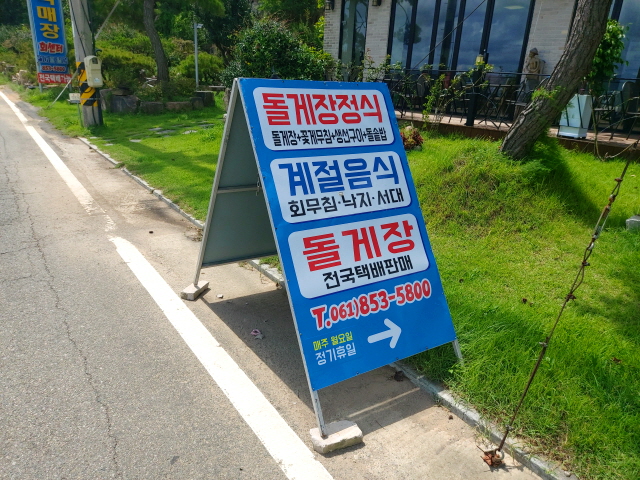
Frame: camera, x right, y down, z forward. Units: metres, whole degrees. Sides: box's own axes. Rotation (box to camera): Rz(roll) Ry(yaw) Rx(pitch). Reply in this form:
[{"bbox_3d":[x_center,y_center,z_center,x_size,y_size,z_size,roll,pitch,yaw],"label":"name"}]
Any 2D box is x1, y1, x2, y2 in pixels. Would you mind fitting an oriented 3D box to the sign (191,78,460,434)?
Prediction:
[{"bbox_3d":[-0.030,-0.140,2.677,0.930,1.470,1.750,-9,22,-31],"label":"sign"}]

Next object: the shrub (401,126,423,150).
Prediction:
[{"bbox_3d":[1.584,-1.774,8.000,0.430,0.420,0.400,6,19,10],"label":"shrub"}]

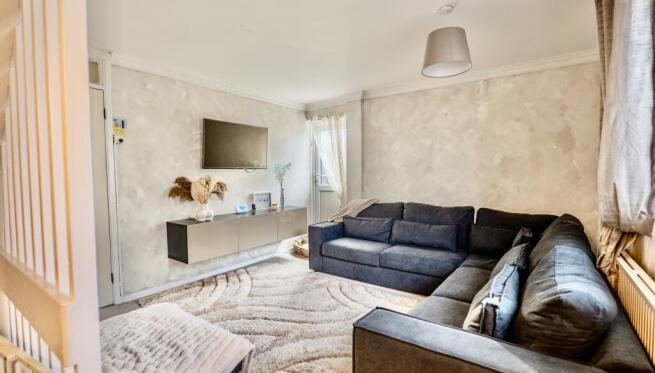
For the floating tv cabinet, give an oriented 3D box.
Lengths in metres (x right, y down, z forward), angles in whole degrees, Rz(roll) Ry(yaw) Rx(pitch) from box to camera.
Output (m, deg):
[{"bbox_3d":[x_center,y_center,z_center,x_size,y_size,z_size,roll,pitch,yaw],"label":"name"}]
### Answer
[{"bbox_3d":[-0.993,0.538,3.674,0.400,0.386,1.800,1,3,35],"label":"floating tv cabinet"}]

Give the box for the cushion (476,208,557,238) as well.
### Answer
[{"bbox_3d":[1.835,0.435,2.781,0.700,0.430,0.200,1,-12,35],"label":"cushion"}]

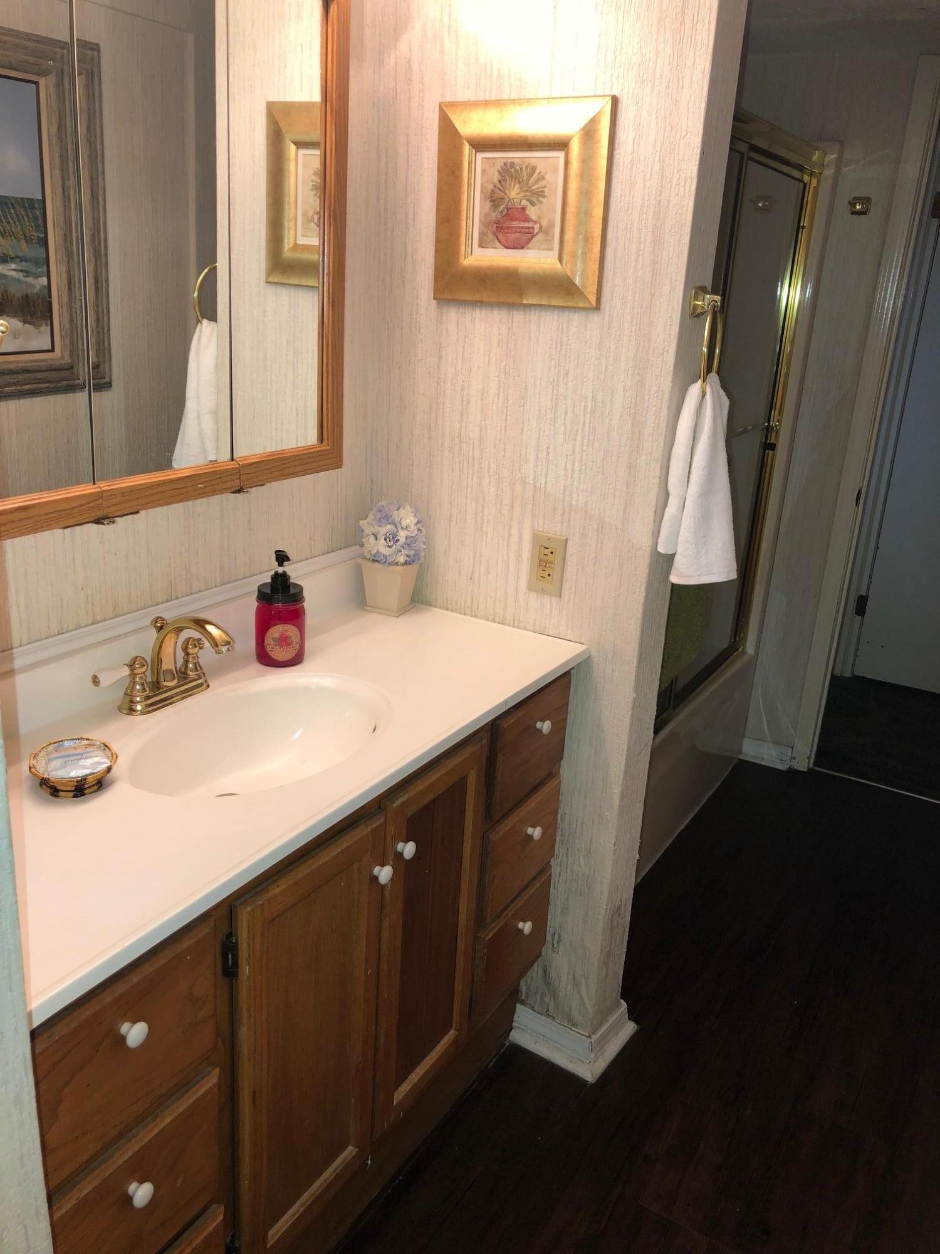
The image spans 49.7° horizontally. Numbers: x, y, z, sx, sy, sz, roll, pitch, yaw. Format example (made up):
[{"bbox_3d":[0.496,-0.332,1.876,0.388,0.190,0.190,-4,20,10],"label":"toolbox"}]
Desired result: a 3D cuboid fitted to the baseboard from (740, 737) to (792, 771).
[{"bbox_3d":[1.029,0.437,3.533,0.174,0.083,0.020,14,22,28],"label":"baseboard"}]

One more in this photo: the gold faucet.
[{"bbox_3d":[-0.426,0.058,1.472,0.174,0.147,0.209,14,22,28],"label":"gold faucet"}]

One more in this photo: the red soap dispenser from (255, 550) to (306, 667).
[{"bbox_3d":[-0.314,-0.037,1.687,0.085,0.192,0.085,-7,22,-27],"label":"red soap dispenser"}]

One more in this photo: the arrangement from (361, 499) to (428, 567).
[{"bbox_3d":[-0.149,-0.179,1.946,0.125,0.127,0.125,3,20,-1],"label":"arrangement"}]

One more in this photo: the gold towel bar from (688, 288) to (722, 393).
[{"bbox_3d":[0.394,-0.476,1.693,0.056,0.177,0.138,14,22,28],"label":"gold towel bar"}]

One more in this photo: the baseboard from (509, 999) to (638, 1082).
[{"bbox_3d":[0.225,0.854,2.219,0.200,0.090,0.207,14,22,28],"label":"baseboard"}]

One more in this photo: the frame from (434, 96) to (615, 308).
[{"bbox_3d":[0.079,-0.708,1.701,0.319,0.317,0.022,14,22,28],"label":"frame"}]

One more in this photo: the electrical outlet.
[{"bbox_3d":[0.142,-0.114,1.857,0.070,0.115,0.009,14,22,28],"label":"electrical outlet"}]

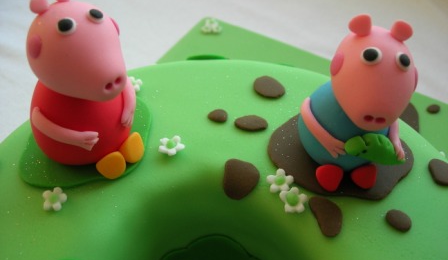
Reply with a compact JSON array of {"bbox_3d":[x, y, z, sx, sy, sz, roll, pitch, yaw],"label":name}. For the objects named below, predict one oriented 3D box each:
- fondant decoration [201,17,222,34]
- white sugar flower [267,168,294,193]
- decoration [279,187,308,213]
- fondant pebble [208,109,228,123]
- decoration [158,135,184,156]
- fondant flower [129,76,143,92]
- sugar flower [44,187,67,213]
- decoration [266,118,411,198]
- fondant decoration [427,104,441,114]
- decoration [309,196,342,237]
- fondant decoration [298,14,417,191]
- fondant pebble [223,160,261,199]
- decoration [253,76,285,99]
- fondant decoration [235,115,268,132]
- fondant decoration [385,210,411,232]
[{"bbox_3d":[-0.011,-0.090,0.429,0.018,0.004,0.018,1,46,-1],"label":"fondant decoration"},{"bbox_3d":[0.025,0.022,0.214,0.012,0.003,0.011,-2,57,2],"label":"white sugar flower"},{"bbox_3d":[0.031,0.031,0.219,0.012,0.004,0.012,-10,55,10],"label":"decoration"},{"bbox_3d":[-0.003,-0.007,0.241,0.010,0.004,0.007,1,46,-1],"label":"fondant pebble"},{"bbox_3d":[-0.025,0.007,0.233,0.012,0.004,0.012,1,46,-1],"label":"decoration"},{"bbox_3d":[-0.050,-0.025,0.268,0.012,0.004,0.012,-2,39,2],"label":"fondant flower"},{"bbox_3d":[-0.074,0.030,0.213,0.011,0.004,0.011,3,54,-3],"label":"sugar flower"},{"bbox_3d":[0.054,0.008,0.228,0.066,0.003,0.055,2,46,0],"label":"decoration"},{"bbox_3d":[0.140,-0.014,0.329,0.009,0.004,0.007,1,46,-1],"label":"fondant decoration"},{"bbox_3d":[0.045,0.037,0.213,0.011,0.003,0.021,-23,48,1],"label":"decoration"},{"bbox_3d":[0.054,-0.011,0.201,0.042,0.071,0.045,5,46,2],"label":"fondant decoration"},{"bbox_3d":[0.008,0.021,0.214,0.016,0.004,0.019,1,64,-1],"label":"fondant pebble"},{"bbox_3d":[0.024,-0.023,0.267,0.016,0.004,0.016,3,46,1],"label":"decoration"},{"bbox_3d":[0.013,-0.003,0.238,0.017,0.004,0.010,5,46,2],"label":"fondant decoration"},{"bbox_3d":[0.074,0.038,0.209,0.011,0.004,0.009,26,55,18],"label":"fondant decoration"}]

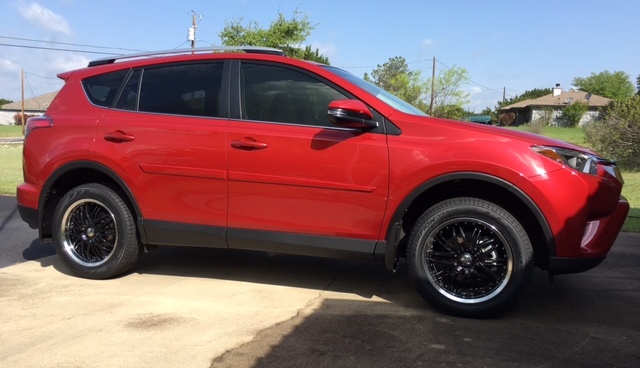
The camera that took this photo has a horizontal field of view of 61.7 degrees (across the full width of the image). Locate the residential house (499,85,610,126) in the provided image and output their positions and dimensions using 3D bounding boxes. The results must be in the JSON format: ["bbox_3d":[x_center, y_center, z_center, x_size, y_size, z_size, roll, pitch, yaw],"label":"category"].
[{"bbox_3d":[28.987,-9.539,66.000,13.000,4.800,10.000,2,6,14],"label":"residential house"}]

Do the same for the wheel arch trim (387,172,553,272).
[{"bbox_3d":[0.861,0.230,3.129,0.990,0.600,0.100,2,6,17],"label":"wheel arch trim"}]

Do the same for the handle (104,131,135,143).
[{"bbox_3d":[-1.400,-0.328,3.746,0.250,0.070,0.060,2,6,17],"label":"handle"}]

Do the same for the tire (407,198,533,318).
[{"bbox_3d":[0.881,0.435,3.203,0.710,0.710,0.235,2,6,17],"label":"tire"}]

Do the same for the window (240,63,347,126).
[{"bbox_3d":[-0.139,-0.582,3.461,0.820,0.460,0.080,2,-8,17],"label":"window"}]

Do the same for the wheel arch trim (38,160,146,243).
[{"bbox_3d":[-1.652,0.133,3.904,0.950,0.590,0.100,2,6,17],"label":"wheel arch trim"}]

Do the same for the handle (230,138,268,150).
[{"bbox_3d":[-0.454,-0.255,3.453,0.250,0.070,0.060,2,6,17],"label":"handle"}]

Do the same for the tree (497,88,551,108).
[{"bbox_3d":[28.464,-10.630,75.000,8.110,5.460,6.500,1,6,0],"label":"tree"}]

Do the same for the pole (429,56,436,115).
[{"bbox_3d":[9.626,-7.592,46.000,0.260,6.690,0.260,1,6,0],"label":"pole"}]

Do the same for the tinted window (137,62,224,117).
[{"bbox_3d":[-0.963,-0.647,3.706,0.670,0.380,0.060,2,-11,17],"label":"tinted window"}]

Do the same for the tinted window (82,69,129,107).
[{"bbox_3d":[-1.582,-0.697,3.914,0.420,0.270,0.060,2,-10,20],"label":"tinted window"}]

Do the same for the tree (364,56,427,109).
[{"bbox_3d":[7.847,-9.488,55.000,6.000,6.400,5.600,1,6,8],"label":"tree"}]

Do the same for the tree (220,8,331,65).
[{"bbox_3d":[-2.480,-5.822,28.000,5.640,6.680,5.300,1,6,0],"label":"tree"}]

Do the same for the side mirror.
[{"bbox_3d":[0.201,-0.418,3.204,0.230,0.180,0.240,2,6,17],"label":"side mirror"}]

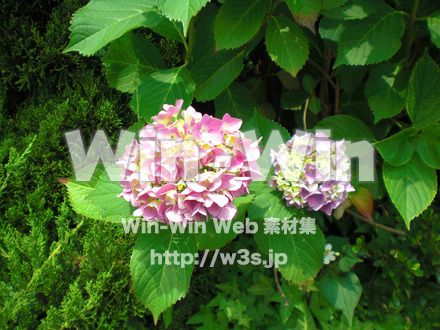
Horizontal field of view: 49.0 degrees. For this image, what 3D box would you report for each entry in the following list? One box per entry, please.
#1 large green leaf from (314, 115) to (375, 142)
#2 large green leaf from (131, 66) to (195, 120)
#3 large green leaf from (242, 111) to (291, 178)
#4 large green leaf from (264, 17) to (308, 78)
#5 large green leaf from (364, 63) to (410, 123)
[{"bbox_3d":[0.179,-0.043,0.700,0.100,0.025,0.070,16,41,9],"label":"large green leaf"},{"bbox_3d":[-0.069,-0.095,0.685,0.083,0.022,0.114,20,66,12],"label":"large green leaf"},{"bbox_3d":[0.063,-0.026,0.670,0.075,0.025,0.110,-4,54,-10],"label":"large green leaf"},{"bbox_3d":[0.108,-0.193,0.784,0.068,0.018,0.119,-17,72,-12],"label":"large green leaf"},{"bbox_3d":[0.282,-0.123,0.804,0.072,0.018,0.135,26,69,11],"label":"large green leaf"}]

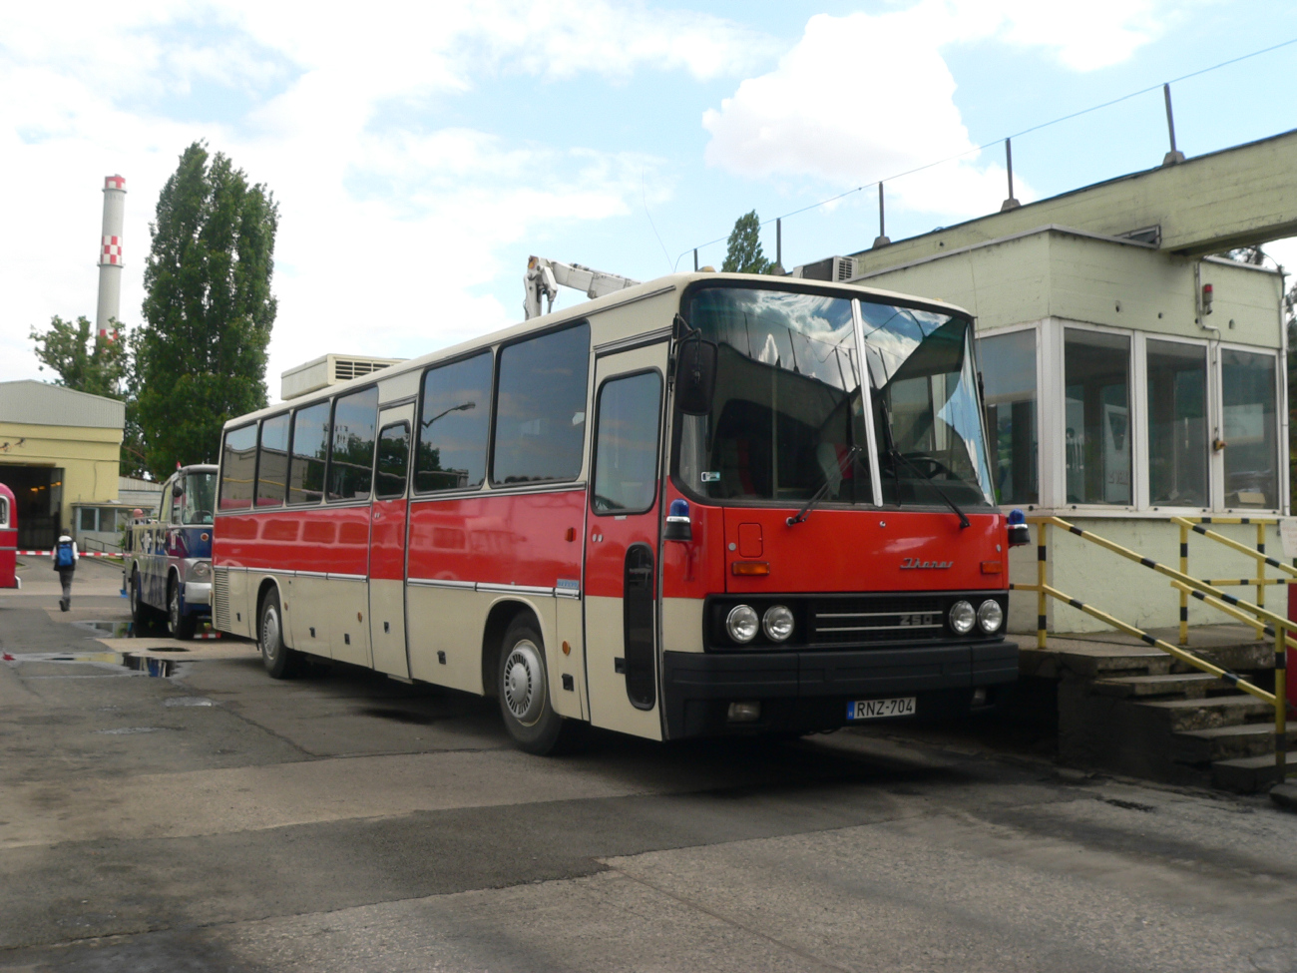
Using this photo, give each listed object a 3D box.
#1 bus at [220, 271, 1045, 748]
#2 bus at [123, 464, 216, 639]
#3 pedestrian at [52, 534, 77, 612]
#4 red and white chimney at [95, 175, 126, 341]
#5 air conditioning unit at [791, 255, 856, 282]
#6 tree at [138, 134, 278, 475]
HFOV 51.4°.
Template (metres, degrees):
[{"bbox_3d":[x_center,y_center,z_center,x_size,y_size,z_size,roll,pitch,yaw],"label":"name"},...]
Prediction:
[{"bbox_3d":[-1.622,0.289,12.870,2.520,3.380,12.025,2,-3,-30],"label":"bus"},{"bbox_3d":[-7.141,1.081,23.068,2.500,2.650,8.700,1,-3,-26],"label":"bus"},{"bbox_3d":[-12.355,1.778,28.589,0.520,1.700,0.450,0,-3,-2],"label":"pedestrian"},{"bbox_3d":[-147.287,-34.195,366.833,6.300,102.230,6.300,0,-3,0],"label":"red and white chimney"},{"bbox_3d":[2.042,-2.289,15.600,0.320,0.570,0.770,2,-3,-30],"label":"air conditioning unit"},{"bbox_3d":[-29.133,-8.667,87.461,9.000,27.613,9.000,0,-3,0],"label":"tree"}]

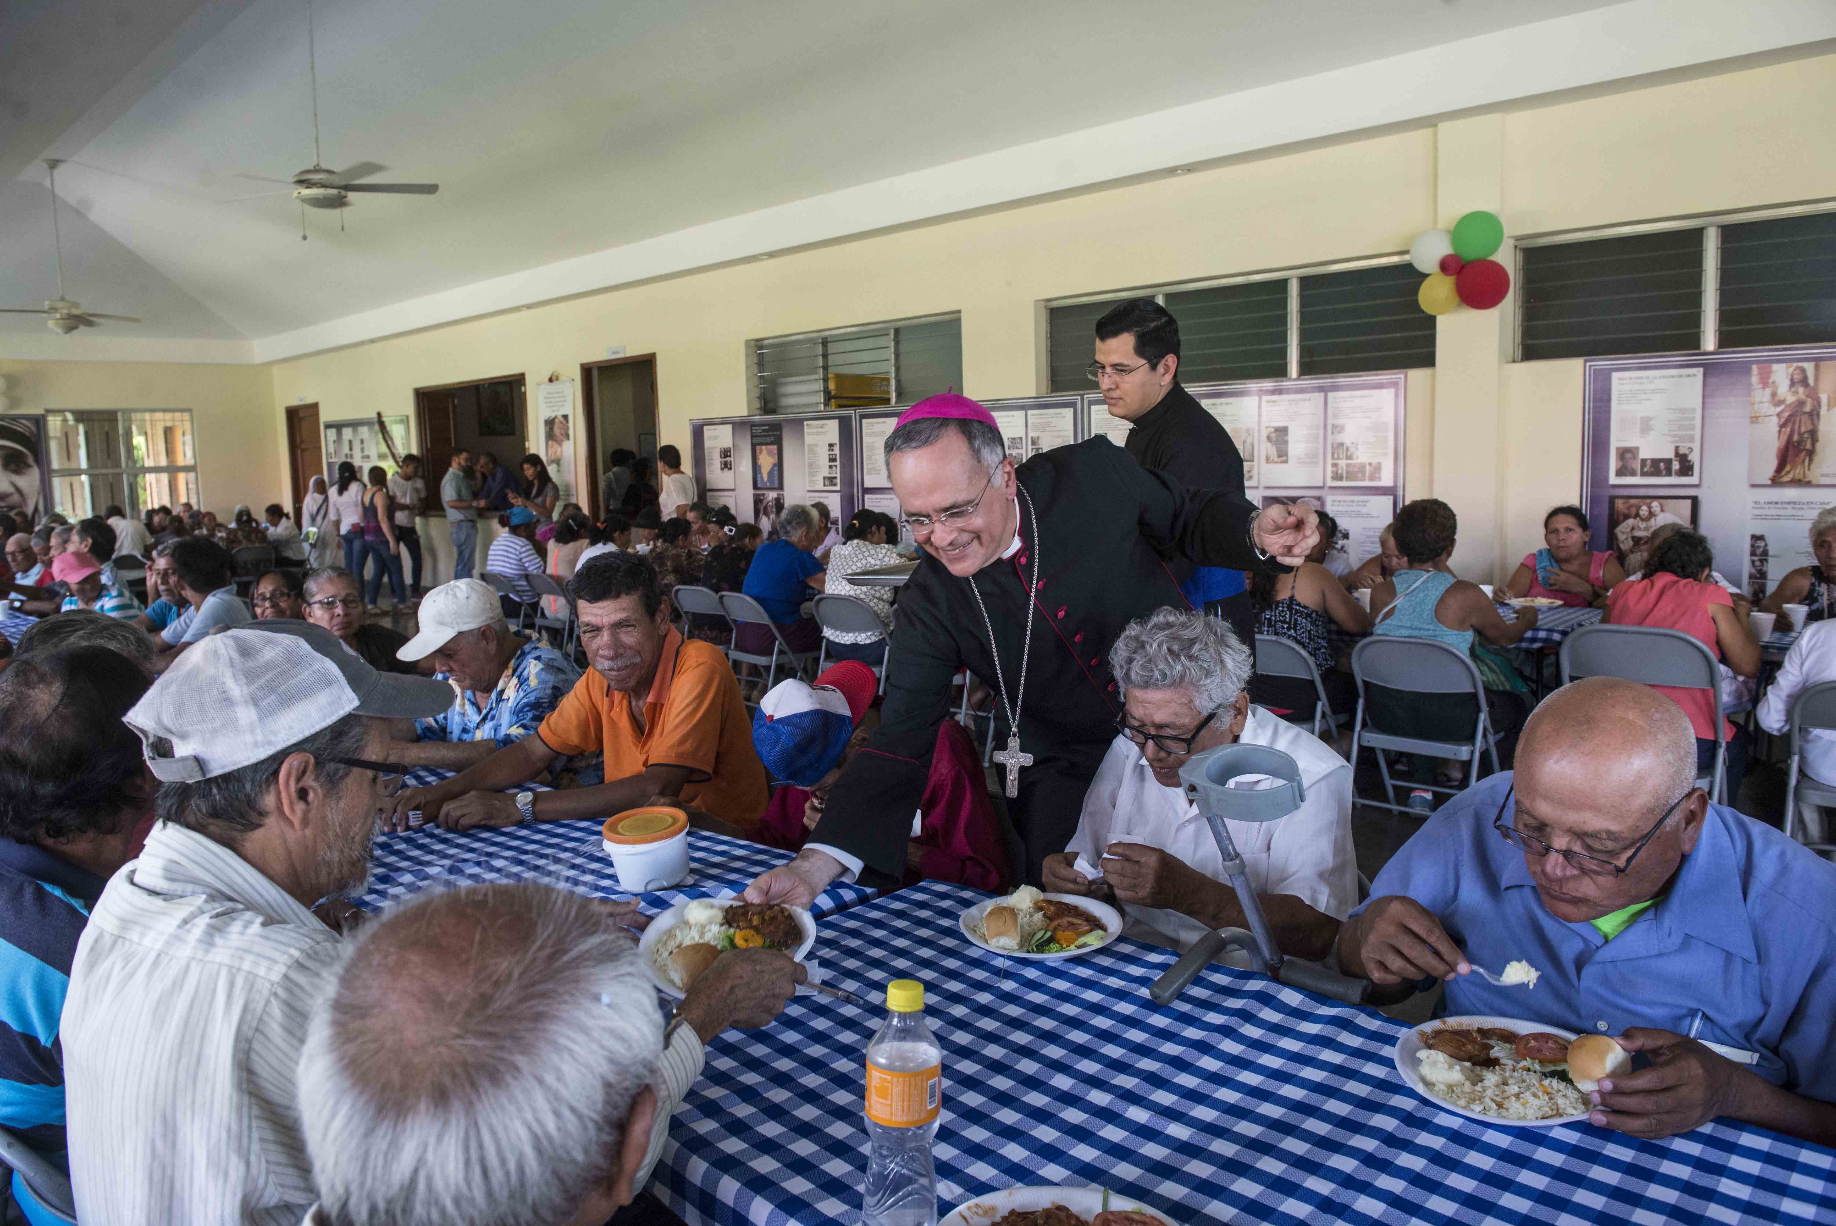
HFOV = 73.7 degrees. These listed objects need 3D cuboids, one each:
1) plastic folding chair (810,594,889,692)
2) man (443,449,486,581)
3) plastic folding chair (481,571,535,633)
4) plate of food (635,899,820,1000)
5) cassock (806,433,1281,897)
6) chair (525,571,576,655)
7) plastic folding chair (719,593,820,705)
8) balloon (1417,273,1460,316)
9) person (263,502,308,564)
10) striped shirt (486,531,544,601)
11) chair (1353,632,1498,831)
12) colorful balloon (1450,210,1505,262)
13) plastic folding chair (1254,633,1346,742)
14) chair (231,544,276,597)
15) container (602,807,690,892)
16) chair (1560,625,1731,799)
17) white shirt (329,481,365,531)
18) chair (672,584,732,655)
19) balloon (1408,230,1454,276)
[{"bbox_3d":[-0.262,0.271,6.348,0.457,0.760,0.492,4,9,38],"label":"plastic folding chair"},{"bbox_3d":[-4.635,-0.814,12.500,0.400,1.710,0.480,-5,8,-29],"label":"man"},{"bbox_3d":[-2.863,0.050,8.760,0.457,0.760,0.492,4,9,39],"label":"plastic folding chair"},{"bbox_3d":[-0.245,0.426,1.590,0.230,0.045,0.230,0,19,0],"label":"plate of food"},{"bbox_3d":[0.273,0.421,1.990,0.700,1.370,0.700,1,8,24],"label":"cassock"},{"bbox_3d":[-2.436,0.070,8.492,0.492,0.760,0.457,-9,10,-44],"label":"chair"},{"bbox_3d":[-0.818,0.237,6.761,0.492,0.760,0.457,-8,9,-39],"label":"plastic folding chair"},{"bbox_3d":[2.555,-1.557,6.000,0.220,0.230,0.220,5,9,42],"label":"balloon"},{"bbox_3d":[-6.916,-0.596,13.400,0.650,1.200,0.480,-3,7,-15],"label":"person"},{"bbox_3d":[-2.793,-0.324,8.500,0.410,0.500,0.300,3,8,36],"label":"striped shirt"},{"bbox_3d":[1.924,0.428,4.557,0.465,0.760,0.480,4,9,41],"label":"chair"},{"bbox_3d":[2.719,-1.827,5.950,0.250,0.260,0.250,5,9,42],"label":"colorful balloon"},{"bbox_3d":[1.395,0.422,4.729,0.492,0.760,0.457,-9,10,-43],"label":"plastic folding chair"},{"bbox_3d":[-7.303,-0.357,13.340,0.465,0.760,0.480,-8,9,-42],"label":"chair"},{"bbox_3d":[-0.468,0.397,2.042,0.147,0.105,0.147,-5,7,1],"label":"container"},{"bbox_3d":[2.587,0.434,4.314,0.475,0.770,0.480,4,9,39],"label":"chair"},{"bbox_3d":[-6.249,-1.162,13.400,0.400,0.560,0.260,-1,7,5],"label":"white shirt"},{"bbox_3d":[-1.151,0.195,7.175,0.457,0.760,0.492,5,10,43],"label":"chair"},{"bbox_3d":[2.650,-1.859,6.308,0.235,0.235,0.235,5,10,42],"label":"balloon"}]

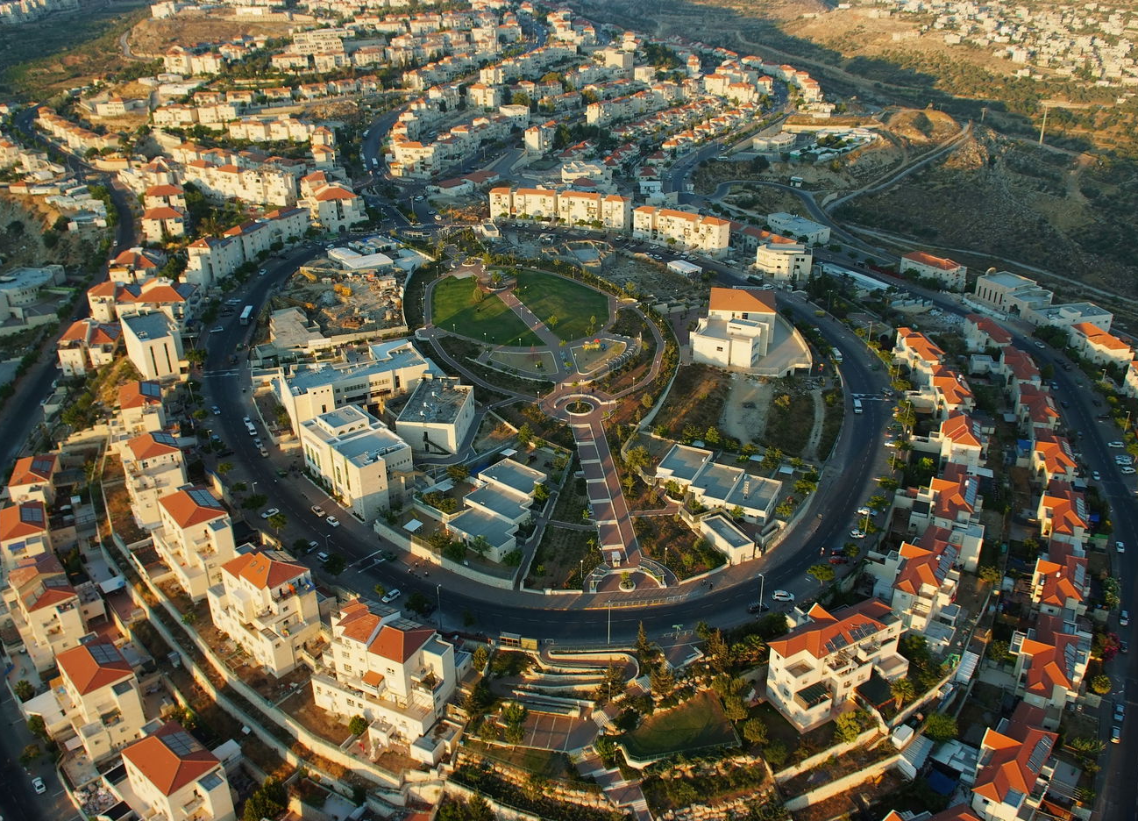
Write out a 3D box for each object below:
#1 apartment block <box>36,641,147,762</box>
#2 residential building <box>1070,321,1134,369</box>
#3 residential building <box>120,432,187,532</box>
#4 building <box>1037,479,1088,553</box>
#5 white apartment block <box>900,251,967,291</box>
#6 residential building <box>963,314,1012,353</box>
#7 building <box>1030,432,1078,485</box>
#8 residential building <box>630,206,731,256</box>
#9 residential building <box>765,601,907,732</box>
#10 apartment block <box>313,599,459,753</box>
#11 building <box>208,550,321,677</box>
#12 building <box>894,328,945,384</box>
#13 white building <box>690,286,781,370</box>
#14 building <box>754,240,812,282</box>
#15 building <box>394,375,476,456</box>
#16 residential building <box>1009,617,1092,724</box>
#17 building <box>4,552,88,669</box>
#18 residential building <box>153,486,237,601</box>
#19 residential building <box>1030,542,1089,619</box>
[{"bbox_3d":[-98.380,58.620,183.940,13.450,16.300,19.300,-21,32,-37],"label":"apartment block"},{"bbox_3d":[196.650,-24.540,330.240,10.750,10.300,25.510,-2,25,-4],"label":"residential building"},{"bbox_3d":[-107.730,16.640,231.110,12.900,20.200,18.500,-16,29,-30],"label":"residential building"},{"bbox_3d":[124.470,26.910,223.910,10.600,11.400,26.100,10,27,22],"label":"building"},{"bbox_3d":[160.640,-61.750,392.410,12.500,12.700,23.800,-15,29,-28],"label":"white apartment block"},{"bbox_3d":[152.490,-27.200,323.180,10.480,9.400,26.030,-1,25,-2],"label":"residential building"},{"bbox_3d":[133.540,13.770,244.810,10.500,11.400,26.100,8,26,17],"label":"building"},{"bbox_3d":[53.920,-87.640,425.560,49.800,15.500,11.500,21,32,38],"label":"residential building"},{"bbox_3d":[50.630,46.070,168.300,26.190,14.200,14.490,-15,28,-27],"label":"residential building"},{"bbox_3d":[-34.100,47.940,166.760,25.700,18.300,13.600,12,28,25],"label":"apartment block"},{"bbox_3d":[-64.170,39.130,186.220,27.600,20.000,12.490,21,32,38],"label":"building"},{"bbox_3d":[110.930,-18.310,283.280,11.000,11.400,26.300,0,25,0],"label":"building"},{"bbox_3d":[59.300,-32.020,314.000,26.800,16.300,46.500,6,26,13],"label":"white building"},{"bbox_3d":[87.540,-60.680,360.580,21.120,11.400,15.400,1,25,5],"label":"building"},{"bbox_3d":[-36.740,0.640,253.420,15.920,9.400,31.960,2,25,5],"label":"building"},{"bbox_3d":[96.290,51.560,178.670,11.800,11.400,26.300,14,28,27],"label":"residential building"},{"bbox_3d":[-121.630,46.800,206.690,13.200,18.000,22.800,-18,30,-33],"label":"building"},{"bbox_3d":[-87.850,29.190,208.690,13.000,18.500,25.670,-20,31,-36],"label":"residential building"},{"bbox_3d":[112.500,38.710,202.570,11.180,9.100,25.170,12,28,24],"label":"residential building"}]

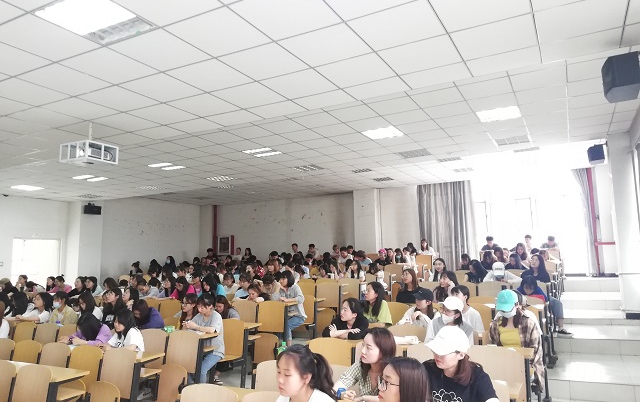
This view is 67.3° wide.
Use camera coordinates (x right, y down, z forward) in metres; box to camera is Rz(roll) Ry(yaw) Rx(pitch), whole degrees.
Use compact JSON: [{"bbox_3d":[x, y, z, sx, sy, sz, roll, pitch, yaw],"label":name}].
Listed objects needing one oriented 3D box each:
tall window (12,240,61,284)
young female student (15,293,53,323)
[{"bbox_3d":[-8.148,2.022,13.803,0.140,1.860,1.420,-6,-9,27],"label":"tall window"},{"bbox_3d":[-4.556,2.086,7.709,0.500,1.220,0.720,-6,-9,32],"label":"young female student"}]

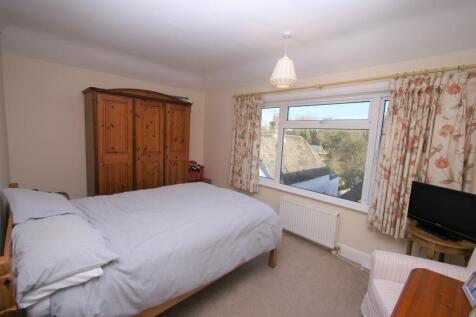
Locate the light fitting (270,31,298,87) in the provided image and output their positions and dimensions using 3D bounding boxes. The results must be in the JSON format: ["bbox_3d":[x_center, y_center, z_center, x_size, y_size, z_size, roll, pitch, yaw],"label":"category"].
[{"bbox_3d":[0.509,-1.049,2.114,0.287,0.566,0.287,9,9,42],"label":"light fitting"}]

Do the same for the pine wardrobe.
[{"bbox_3d":[-1.505,0.046,3.158,0.550,2.051,1.430,9,9,42],"label":"pine wardrobe"}]

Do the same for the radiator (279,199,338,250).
[{"bbox_3d":[0.972,0.887,2.802,0.808,0.465,0.090,9,9,42],"label":"radiator"}]

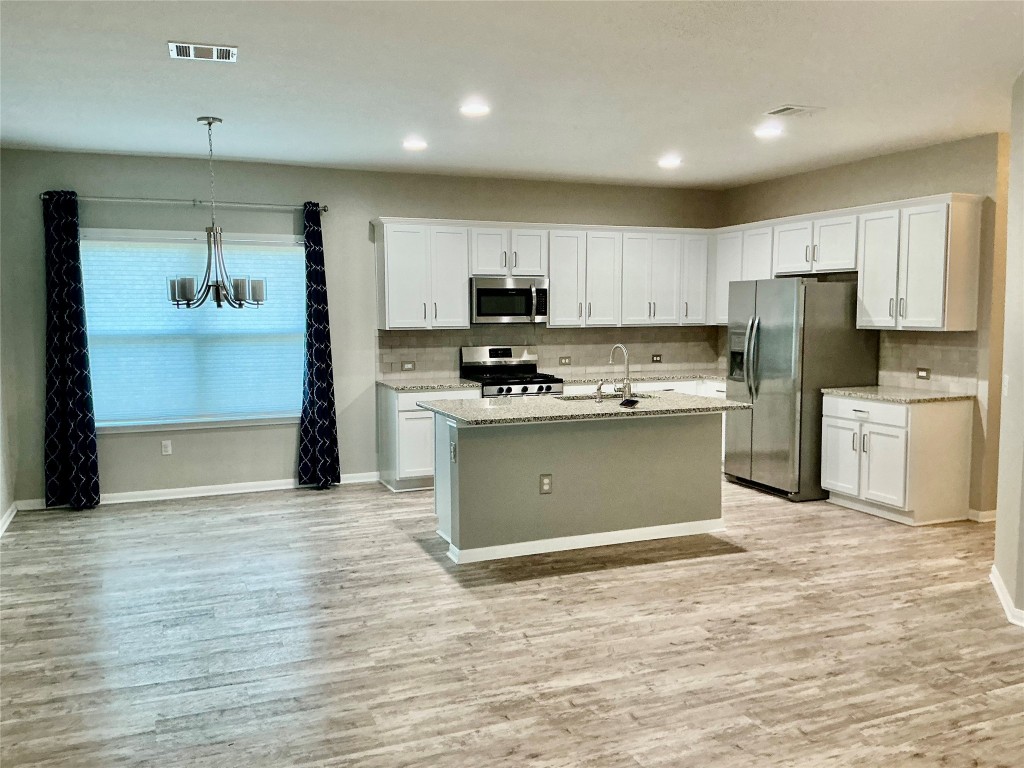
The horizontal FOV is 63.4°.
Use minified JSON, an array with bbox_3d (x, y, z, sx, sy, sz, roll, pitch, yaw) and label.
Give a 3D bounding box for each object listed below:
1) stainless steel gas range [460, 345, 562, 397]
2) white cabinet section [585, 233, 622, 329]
[{"bbox_3d":[0.002,0.272,7.506,0.762,1.195,0.670,-2,5,-22],"label":"stainless steel gas range"},{"bbox_3d":[0.815,-1.011,8.052,0.383,0.903,0.335,-3,6,-22],"label":"white cabinet section"}]

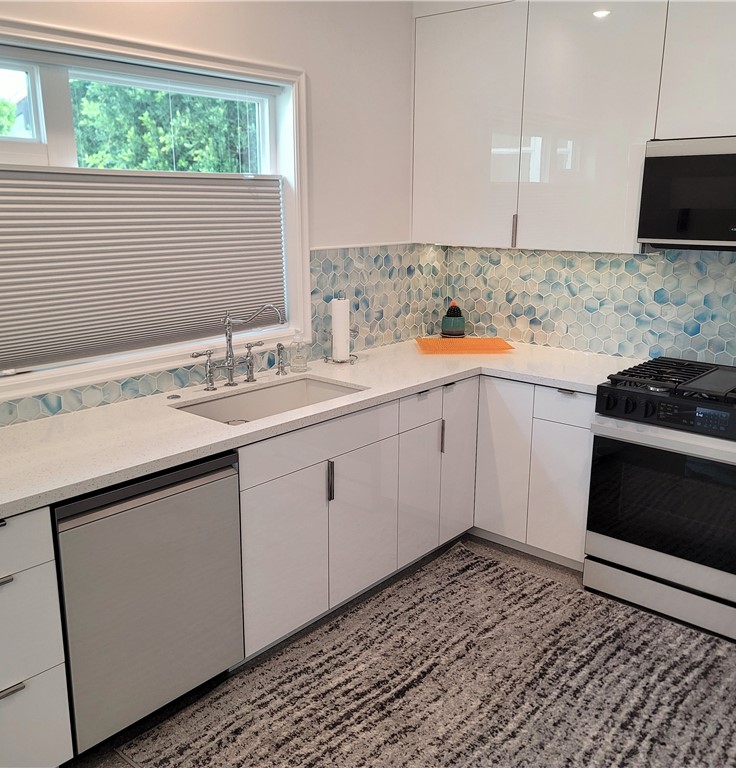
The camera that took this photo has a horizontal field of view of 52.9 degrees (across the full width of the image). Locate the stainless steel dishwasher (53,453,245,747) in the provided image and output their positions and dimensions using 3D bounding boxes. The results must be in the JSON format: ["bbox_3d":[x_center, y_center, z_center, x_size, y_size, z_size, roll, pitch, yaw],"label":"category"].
[{"bbox_3d":[-0.837,0.611,2.432,0.600,0.795,0.605,12,18,39],"label":"stainless steel dishwasher"}]

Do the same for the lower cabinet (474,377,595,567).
[{"bbox_3d":[0.938,0.350,3.562,0.600,0.810,0.600,12,18,39],"label":"lower cabinet"}]

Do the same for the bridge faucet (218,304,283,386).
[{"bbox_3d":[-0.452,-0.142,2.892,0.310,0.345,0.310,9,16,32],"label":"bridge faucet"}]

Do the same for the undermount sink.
[{"bbox_3d":[-0.357,0.166,2.866,0.400,0.220,0.720,12,18,39],"label":"undermount sink"}]

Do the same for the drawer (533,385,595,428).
[{"bbox_3d":[1.016,0.060,3.350,0.300,0.147,0.480,12,18,39],"label":"drawer"}]

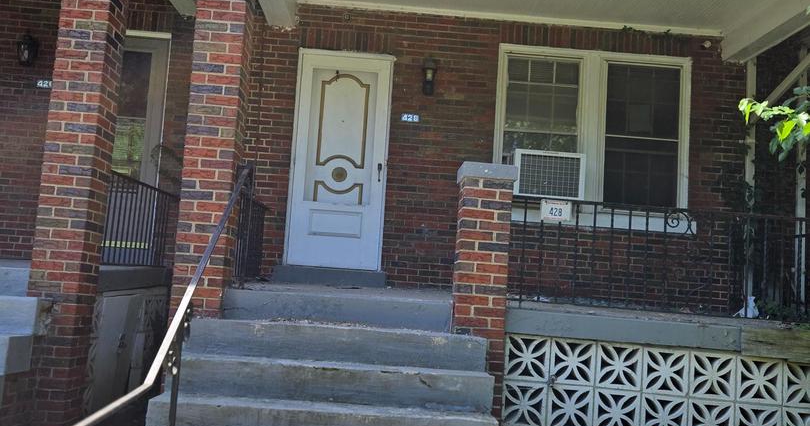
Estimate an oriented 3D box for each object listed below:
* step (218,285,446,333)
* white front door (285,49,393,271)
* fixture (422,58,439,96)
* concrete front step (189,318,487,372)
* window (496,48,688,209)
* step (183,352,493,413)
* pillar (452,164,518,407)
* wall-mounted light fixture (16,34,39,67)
[{"bbox_3d":[-0.447,0.653,4.847,1.500,0.195,0.300,4,-5,-2],"label":"step"},{"bbox_3d":[-0.640,-0.526,7.130,0.950,2.150,0.100,4,-5,-2],"label":"white front door"},{"bbox_3d":[0.241,-1.341,7.075,0.146,0.375,0.180,4,-5,-2],"label":"fixture"},{"bbox_3d":[-0.435,0.837,4.590,1.900,0.212,0.280,4,-5,-2],"label":"concrete front step"},{"bbox_3d":[1.891,-0.840,7.229,1.970,1.600,0.120,4,-5,-2],"label":"window"},{"bbox_3d":[-0.437,1.018,4.303,1.900,0.205,0.280,4,-5,-2],"label":"step"},{"bbox_3d":[0.477,0.629,4.731,0.360,1.875,0.360,4,-5,-2],"label":"pillar"},{"bbox_3d":[-3.658,-1.570,6.953,0.140,0.290,0.170,4,-5,-2],"label":"wall-mounted light fixture"}]

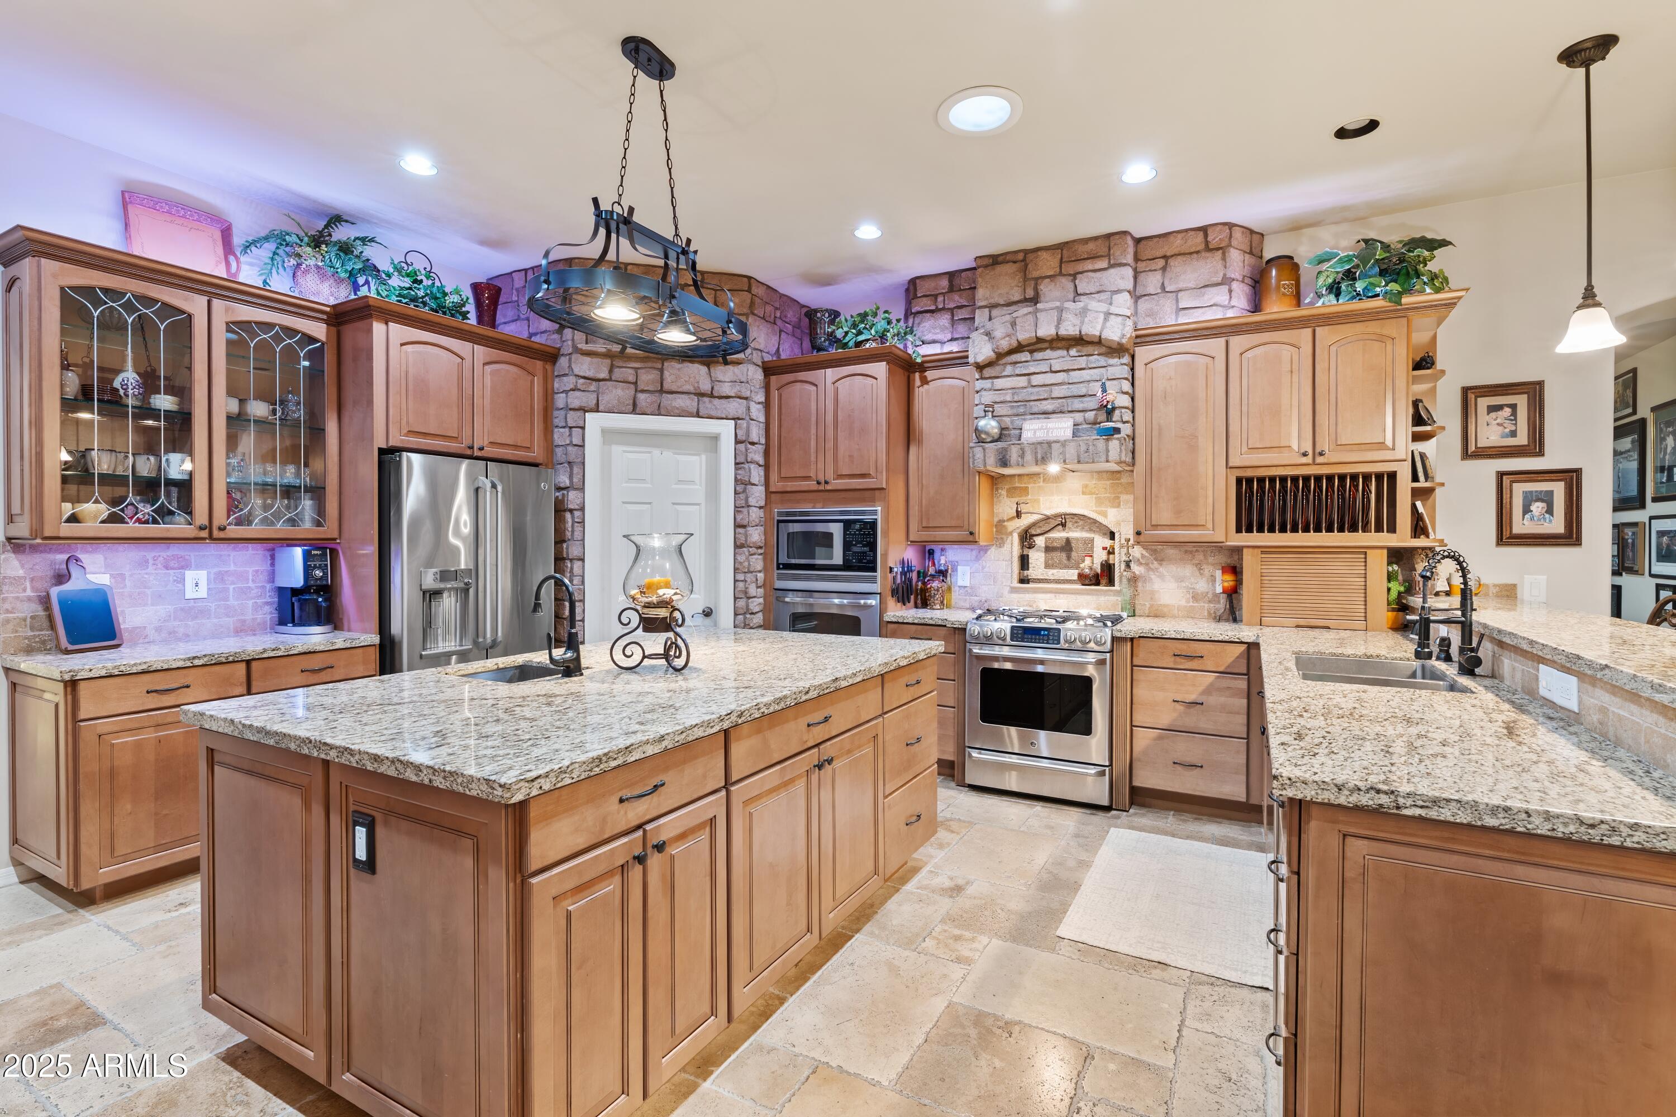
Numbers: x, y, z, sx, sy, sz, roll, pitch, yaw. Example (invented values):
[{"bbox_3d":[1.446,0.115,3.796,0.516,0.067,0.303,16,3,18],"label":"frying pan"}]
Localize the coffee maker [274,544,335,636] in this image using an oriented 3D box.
[{"bbox_3d":[-2.473,0.147,3.679,0.240,0.400,0.200,1,1,21],"label":"coffee maker"}]

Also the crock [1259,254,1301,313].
[{"bbox_3d":[2.317,-1.403,4.150,0.185,0.345,0.185,0,1,28],"label":"crock"}]

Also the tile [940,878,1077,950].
[{"bbox_3d":[0.635,1.298,2.885,0.405,0.012,0.410,0,1,28],"label":"tile"}]

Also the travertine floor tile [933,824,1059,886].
[{"bbox_3d":[0.710,1.292,3.455,0.403,0.015,0.595,1,1,28],"label":"travertine floor tile"}]

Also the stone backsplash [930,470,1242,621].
[{"bbox_3d":[1.418,-0.093,4.788,1.832,0.855,0.050,1,1,28],"label":"stone backsplash"}]

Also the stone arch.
[{"bbox_3d":[1.192,-1.249,4.420,0.890,0.315,0.140,1,1,28],"label":"stone arch"}]

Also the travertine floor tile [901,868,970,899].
[{"bbox_3d":[0.416,1.295,3.132,0.198,0.012,0.200,0,1,28],"label":"travertine floor tile"}]

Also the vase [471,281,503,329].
[{"bbox_3d":[-1.833,-1.249,4.132,0.168,0.370,0.168,1,1,29],"label":"vase"}]

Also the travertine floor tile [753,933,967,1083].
[{"bbox_3d":[0.098,1.298,2.323,0.397,0.012,0.605,1,1,29],"label":"travertine floor tile"}]

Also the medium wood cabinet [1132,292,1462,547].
[{"bbox_3d":[2.313,-0.642,4.104,1.425,1.158,0.370,1,1,28],"label":"medium wood cabinet"}]

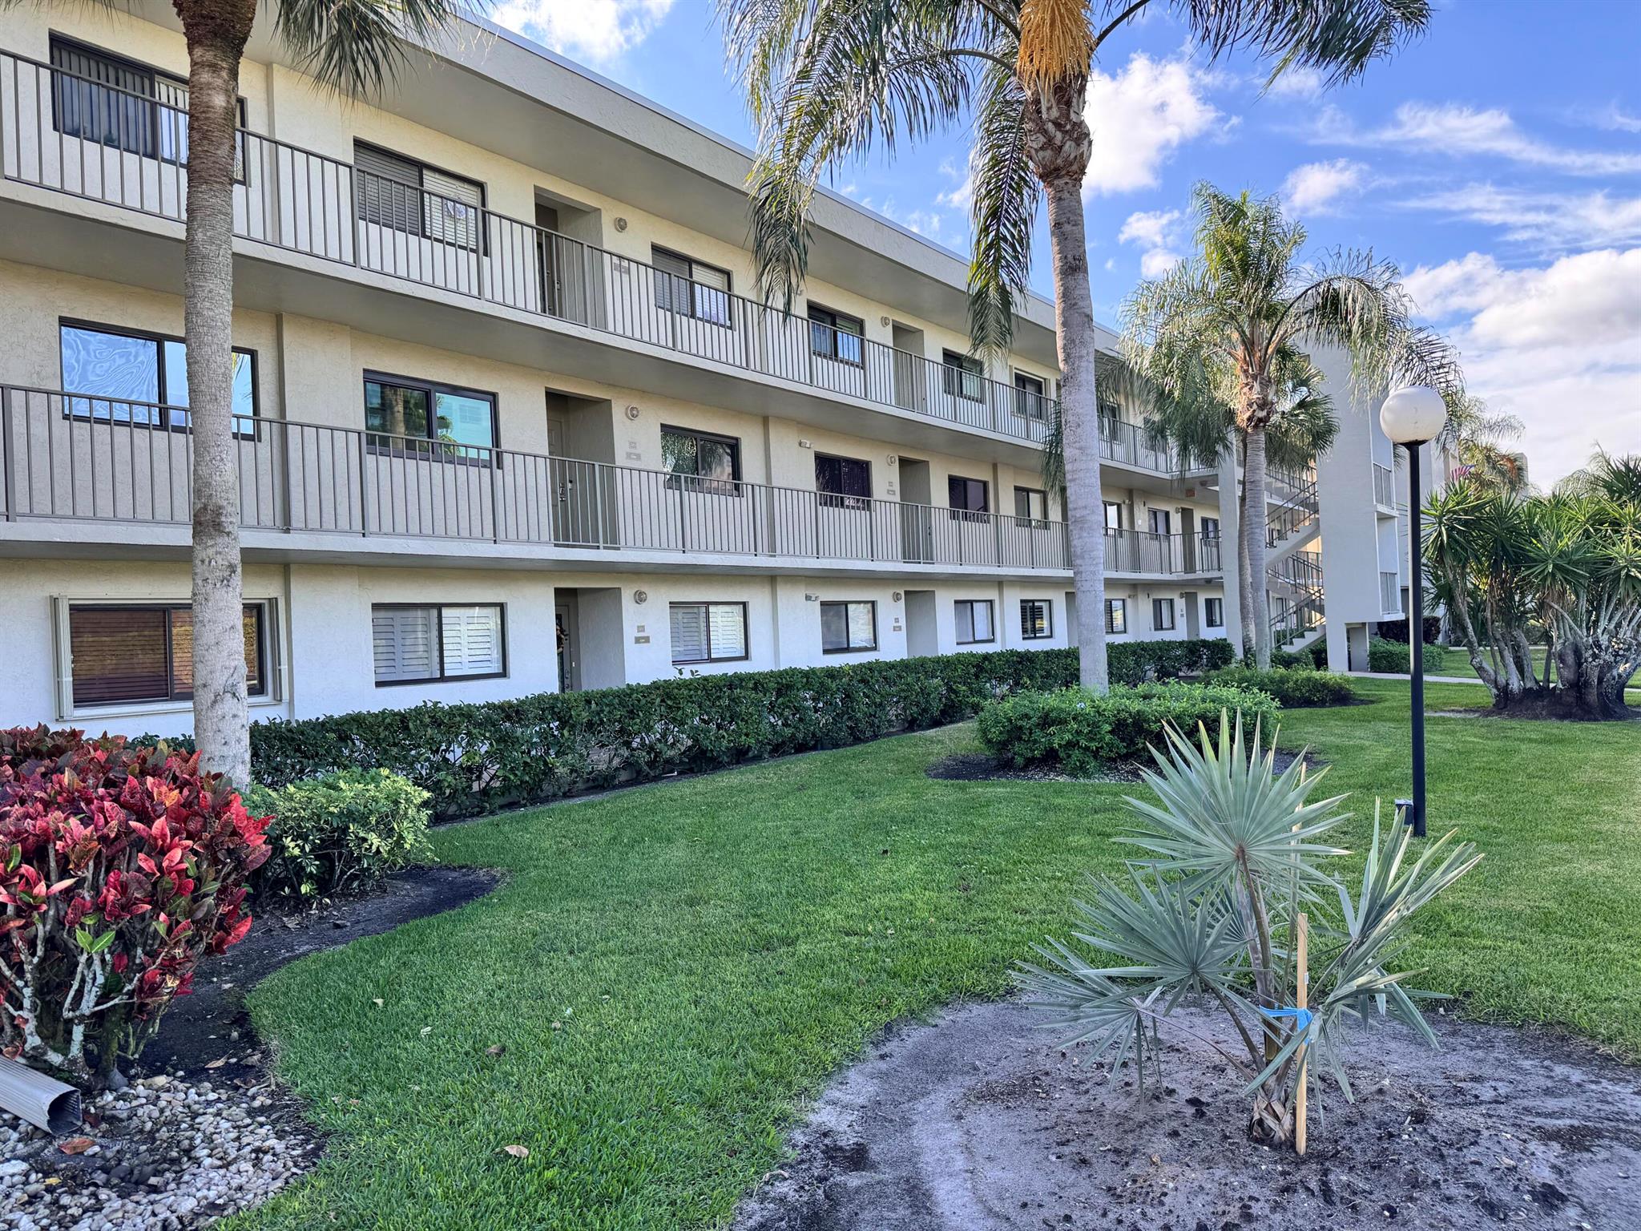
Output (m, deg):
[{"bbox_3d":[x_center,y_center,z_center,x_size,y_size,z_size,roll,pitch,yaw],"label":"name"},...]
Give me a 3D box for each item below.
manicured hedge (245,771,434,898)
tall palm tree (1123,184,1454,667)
[{"bbox_3d":[-3.420,1.494,7.950,1.250,0.780,1.100,-3,-1,0],"label":"manicured hedge"},{"bbox_3d":[8.550,-3.135,20.500,5.600,9.310,5.400,-3,-1,0],"label":"tall palm tree"}]

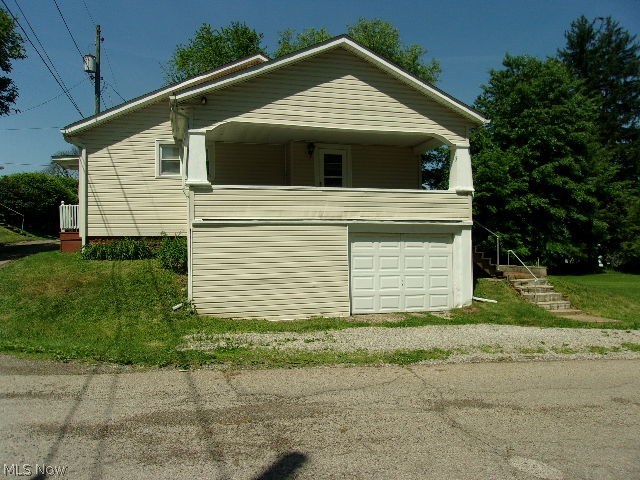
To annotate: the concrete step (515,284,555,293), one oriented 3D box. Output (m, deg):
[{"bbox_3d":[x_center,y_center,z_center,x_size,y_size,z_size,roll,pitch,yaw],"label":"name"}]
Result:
[{"bbox_3d":[5.738,1.318,13.272,1.080,0.179,0.312,-1,-1,-17],"label":"concrete step"}]

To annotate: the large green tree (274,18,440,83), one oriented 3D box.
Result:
[{"bbox_3d":[2.703,-6.853,31.923,10.300,14.694,10.300,-1,-1,-17],"label":"large green tree"}]

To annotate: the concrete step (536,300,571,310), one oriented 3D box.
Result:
[{"bbox_3d":[5.914,1.668,12.711,1.080,0.179,0.312,-1,-1,-17],"label":"concrete step"}]

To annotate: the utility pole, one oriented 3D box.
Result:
[{"bbox_3d":[-9.733,-4.514,21.948,0.280,9.968,0.280,-1,-1,-17],"label":"utility pole"}]

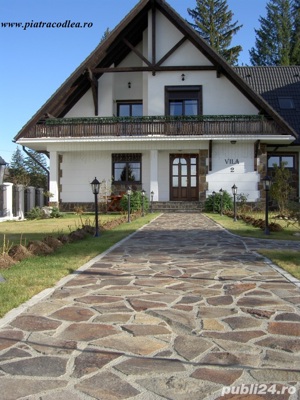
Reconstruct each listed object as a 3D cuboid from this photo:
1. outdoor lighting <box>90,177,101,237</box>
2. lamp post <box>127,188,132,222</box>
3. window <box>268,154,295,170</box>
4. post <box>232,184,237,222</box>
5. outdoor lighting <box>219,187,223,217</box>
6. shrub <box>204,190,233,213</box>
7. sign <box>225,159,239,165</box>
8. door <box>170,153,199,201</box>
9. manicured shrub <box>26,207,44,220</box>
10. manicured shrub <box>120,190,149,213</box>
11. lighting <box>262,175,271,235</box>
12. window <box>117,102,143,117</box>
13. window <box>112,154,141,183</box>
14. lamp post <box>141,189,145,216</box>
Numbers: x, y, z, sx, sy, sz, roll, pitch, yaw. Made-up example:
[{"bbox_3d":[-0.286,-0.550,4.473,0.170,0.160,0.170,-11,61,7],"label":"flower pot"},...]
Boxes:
[{"bbox_3d":[-0.855,0.117,7.200,0.160,0.950,0.160,0,0,4],"label":"outdoor lighting"},{"bbox_3d":[-0.543,0.130,12.000,0.165,0.970,0.165,0,0,4],"label":"lamp post"},{"bbox_3d":[6.582,-1.877,22.560,1.330,0.720,0.120,0,0,4],"label":"window"},{"bbox_3d":[2.259,0.093,11.950,0.165,0.970,0.165,0,0,4],"label":"post"},{"bbox_3d":[2.469,0.086,15.500,0.160,0.945,0.160,0,0,4],"label":"outdoor lighting"},{"bbox_3d":[3.154,0.069,20.600,1.300,1.030,1.150,0,0,4],"label":"shrub"},{"bbox_3d":[3.812,-1.771,20.950,0.670,0.260,0.040,0,0,4],"label":"sign"},{"bbox_3d":[1.645,-1.063,21.300,1.390,2.230,0.130,0,0,4],"label":"door"},{"bbox_3d":[-3.684,0.434,14.500,0.570,0.440,0.500,0,0,4],"label":"manicured shrub"},{"bbox_3d":[-0.636,0.076,19.100,1.220,0.920,1.100,0,0,4],"label":"manicured shrub"},{"bbox_3d":[1.884,0.085,7.250,0.160,0.950,0.160,0,0,4],"label":"lighting"},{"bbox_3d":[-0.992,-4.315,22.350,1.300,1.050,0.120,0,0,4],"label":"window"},{"bbox_3d":[-1.092,-1.484,21.500,1.370,1.400,0.130,0,0,4],"label":"window"},{"bbox_3d":[-0.226,0.122,15.700,0.160,0.940,0.160,0,0,4],"label":"lamp post"}]

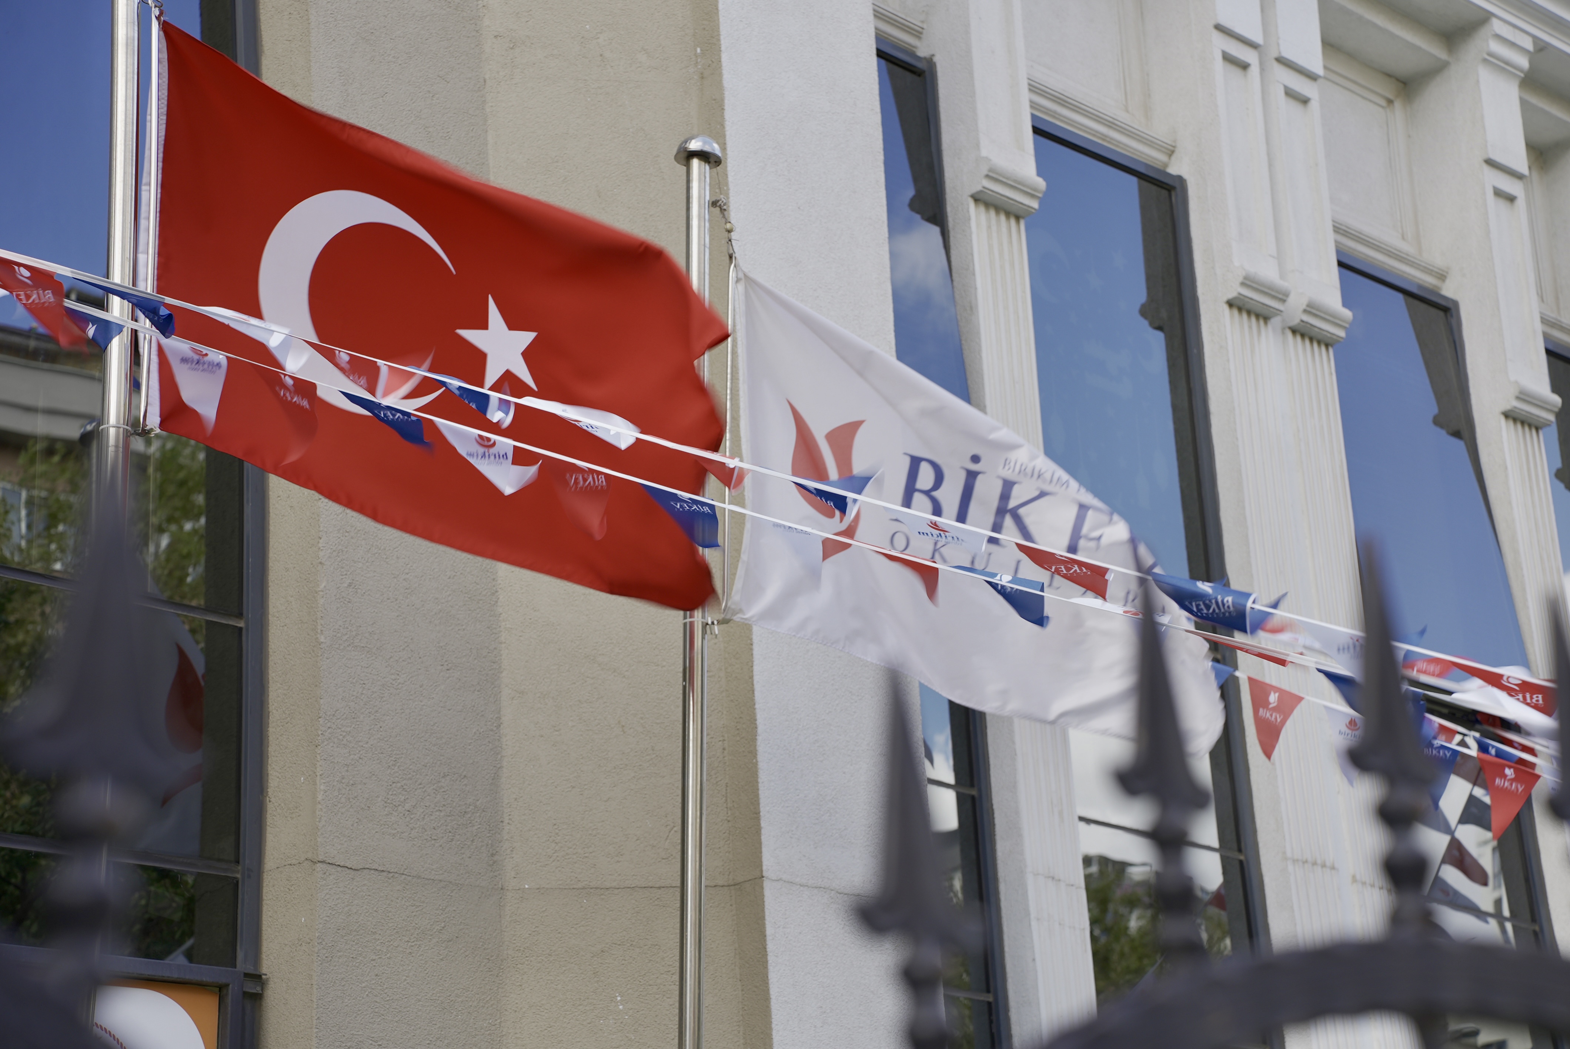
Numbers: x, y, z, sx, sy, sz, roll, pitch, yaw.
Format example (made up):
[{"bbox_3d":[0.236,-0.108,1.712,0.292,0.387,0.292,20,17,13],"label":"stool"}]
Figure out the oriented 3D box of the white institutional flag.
[{"bbox_3d":[0.510,-0.042,9.018,1.420,1.300,0.320,4,-22,-19],"label":"white institutional flag"}]

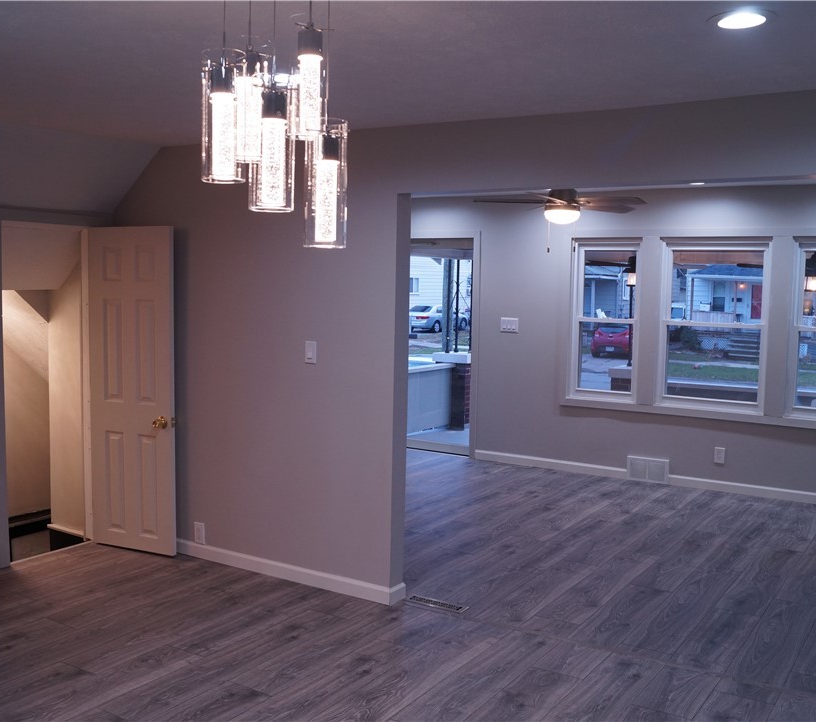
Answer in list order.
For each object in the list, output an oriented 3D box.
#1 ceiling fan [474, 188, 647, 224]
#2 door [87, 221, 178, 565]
[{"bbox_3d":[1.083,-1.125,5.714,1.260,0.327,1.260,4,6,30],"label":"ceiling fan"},{"bbox_3d":[-1.622,0.175,4.794,0.589,1.910,0.040,3,6,21],"label":"door"}]

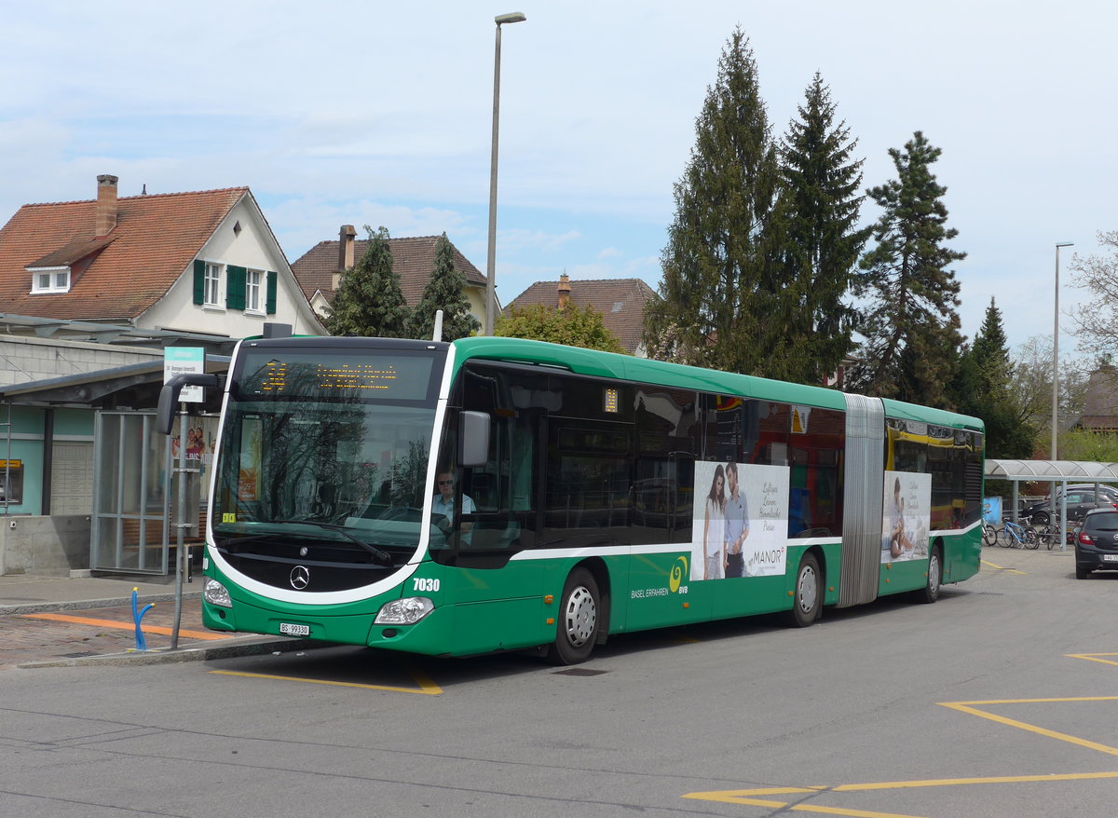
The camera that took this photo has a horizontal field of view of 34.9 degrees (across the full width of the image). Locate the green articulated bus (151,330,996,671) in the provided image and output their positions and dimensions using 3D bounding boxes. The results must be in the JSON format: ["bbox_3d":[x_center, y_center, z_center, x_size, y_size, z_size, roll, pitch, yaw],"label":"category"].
[{"bbox_3d":[2.059,1.174,23.123,2.820,3.120,18.304,1,-2,28],"label":"green articulated bus"}]

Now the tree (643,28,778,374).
[{"bbox_3d":[6.756,-5.751,74.702,6.255,20.731,6.255,1,-2,33],"label":"tree"}]

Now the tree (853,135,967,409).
[{"bbox_3d":[17.276,-4.193,87.726,5.871,19.093,5.871,1,-2,33],"label":"tree"}]

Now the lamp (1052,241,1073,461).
[{"bbox_3d":[16.642,-0.574,58.721,0.680,9.904,0.250,1,-2,33],"label":"lamp"}]

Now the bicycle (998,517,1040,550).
[{"bbox_3d":[14.494,3.897,56.015,0.550,1.030,1.680,3,-2,-36],"label":"bicycle"}]

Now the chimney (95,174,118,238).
[{"bbox_3d":[-16.240,-7.239,64.005,0.500,2.119,0.600,1,-2,33],"label":"chimney"}]

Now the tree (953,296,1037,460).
[{"bbox_3d":[23.083,-0.098,94.832,4.753,11.721,4.753,1,-2,33],"label":"tree"}]

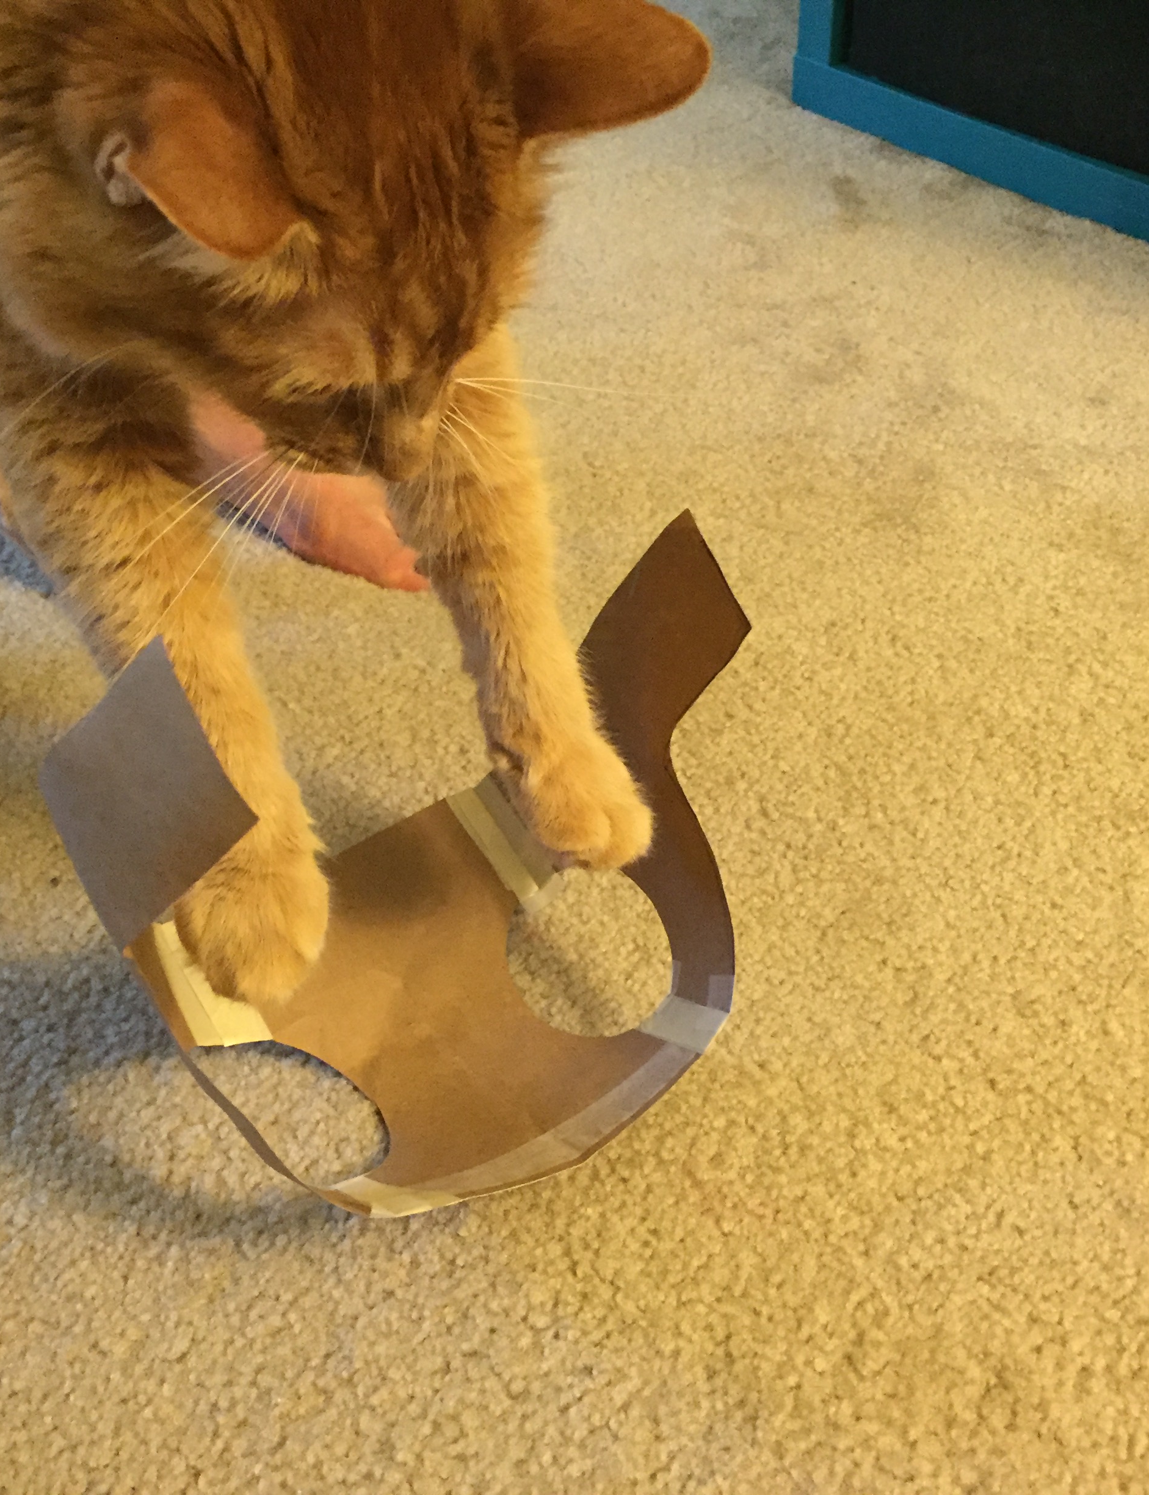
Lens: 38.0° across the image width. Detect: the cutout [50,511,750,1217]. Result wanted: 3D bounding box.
[{"bbox_3d":[-0.035,0.026,0.513,0.200,0.112,0.170,-25,44,-25],"label":"cutout"}]

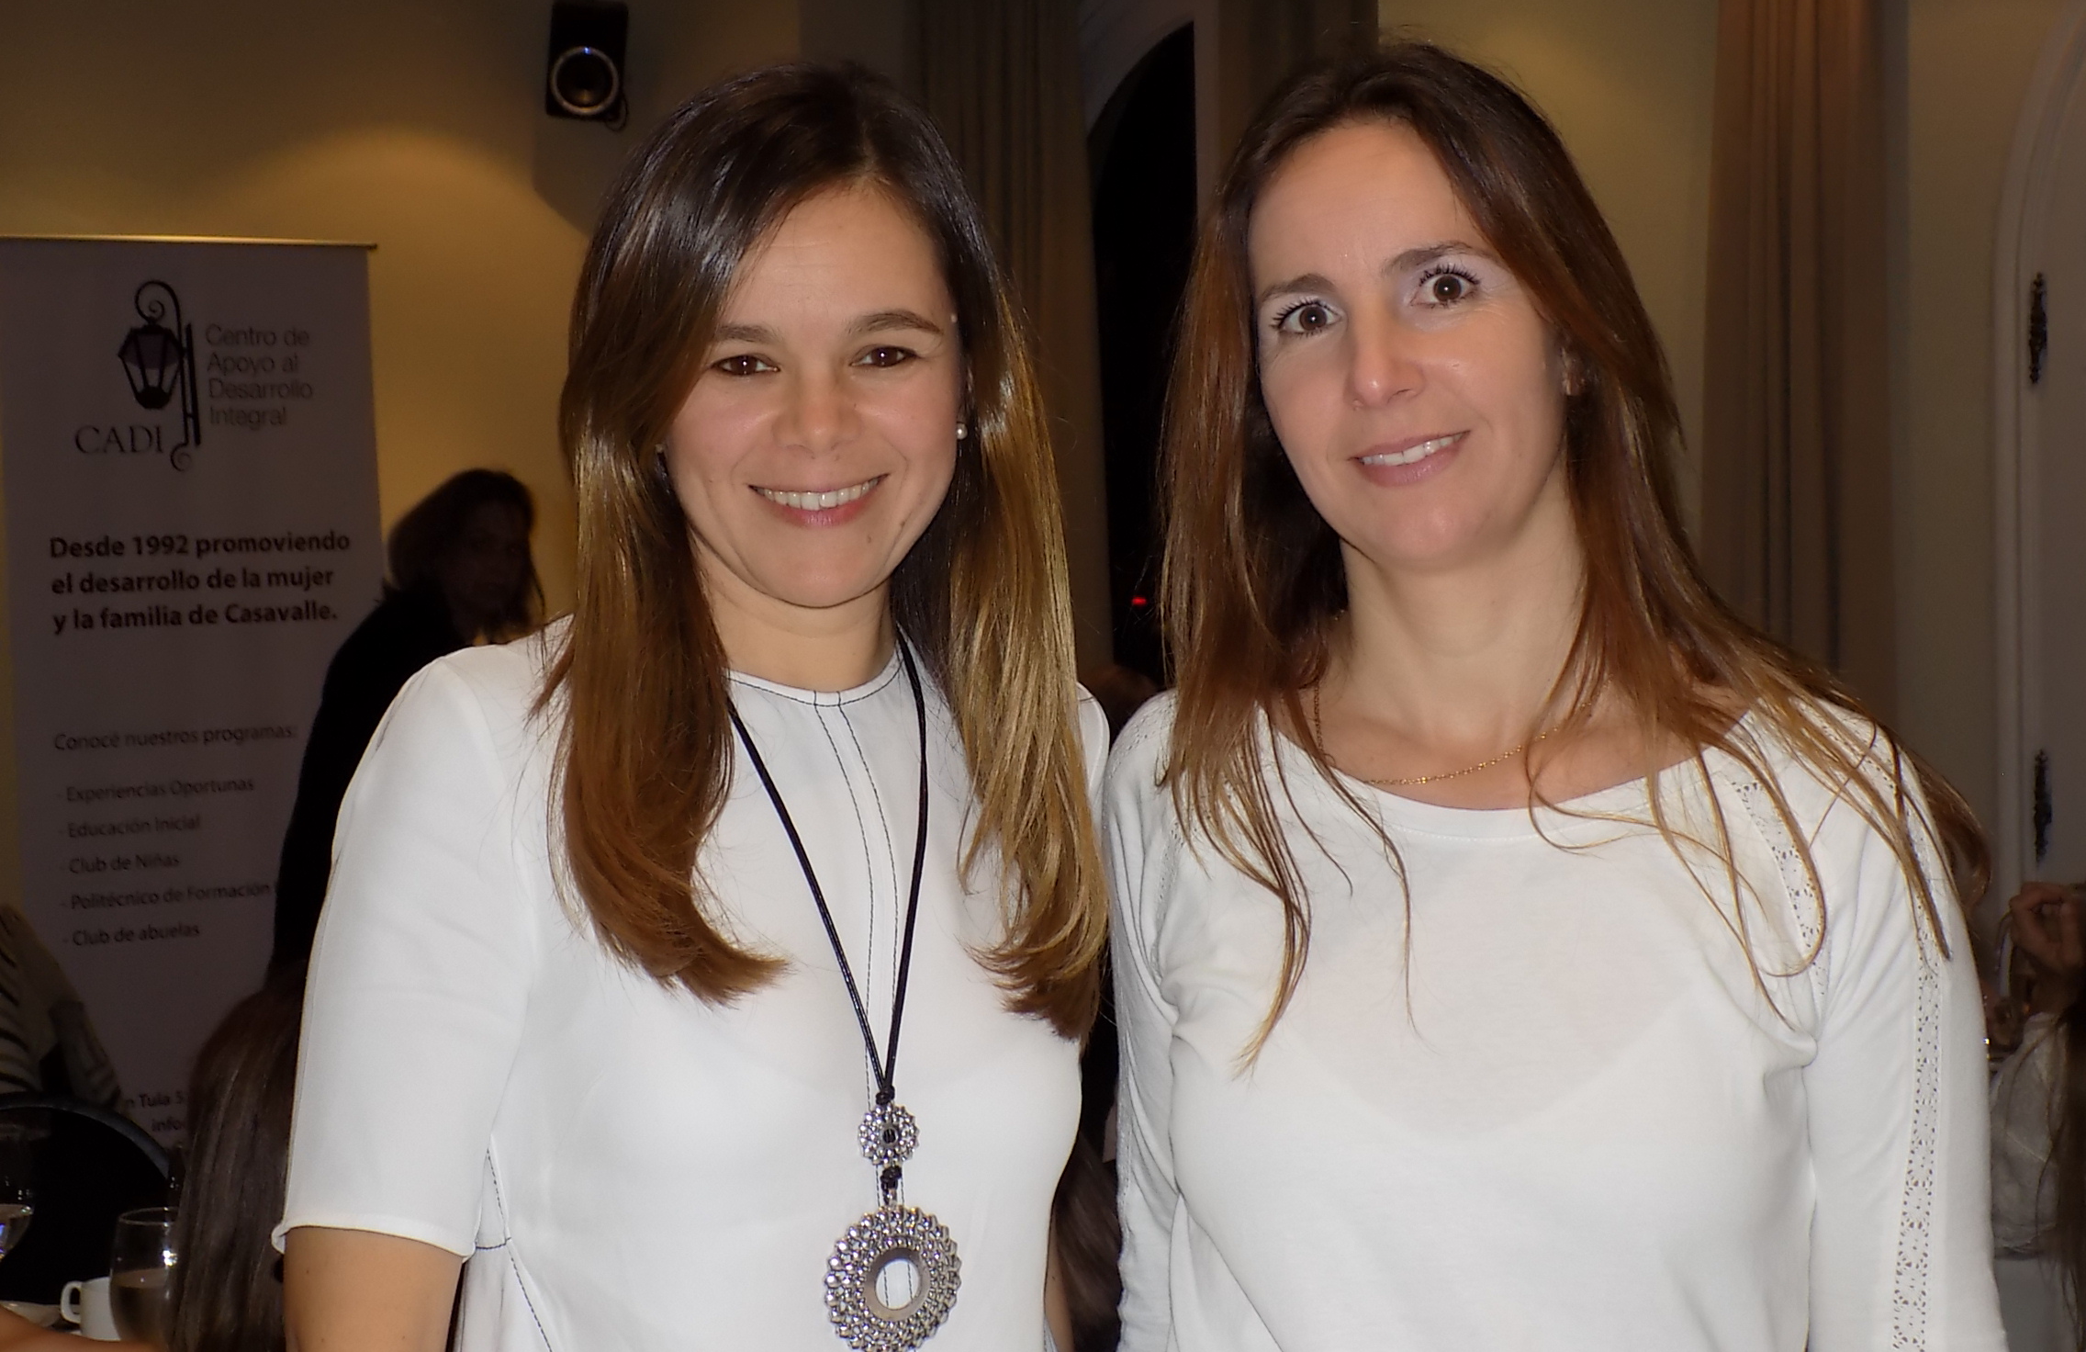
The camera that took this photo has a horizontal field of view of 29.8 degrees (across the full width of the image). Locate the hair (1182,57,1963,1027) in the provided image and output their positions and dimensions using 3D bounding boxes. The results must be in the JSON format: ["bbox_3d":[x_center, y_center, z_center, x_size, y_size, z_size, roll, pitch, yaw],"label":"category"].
[{"bbox_3d":[0.236,-0.055,1.740,0.345,0.440,0.250,0,3,16],"label":"hair"}]

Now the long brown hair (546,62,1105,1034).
[{"bbox_3d":[-0.099,-0.058,1.800,0.250,0.440,0.240,-1,3,-2],"label":"long brown hair"}]

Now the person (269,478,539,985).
[{"bbox_3d":[-1.020,0.420,6.630,0.480,1.540,0.340,-2,3,-30],"label":"person"}]

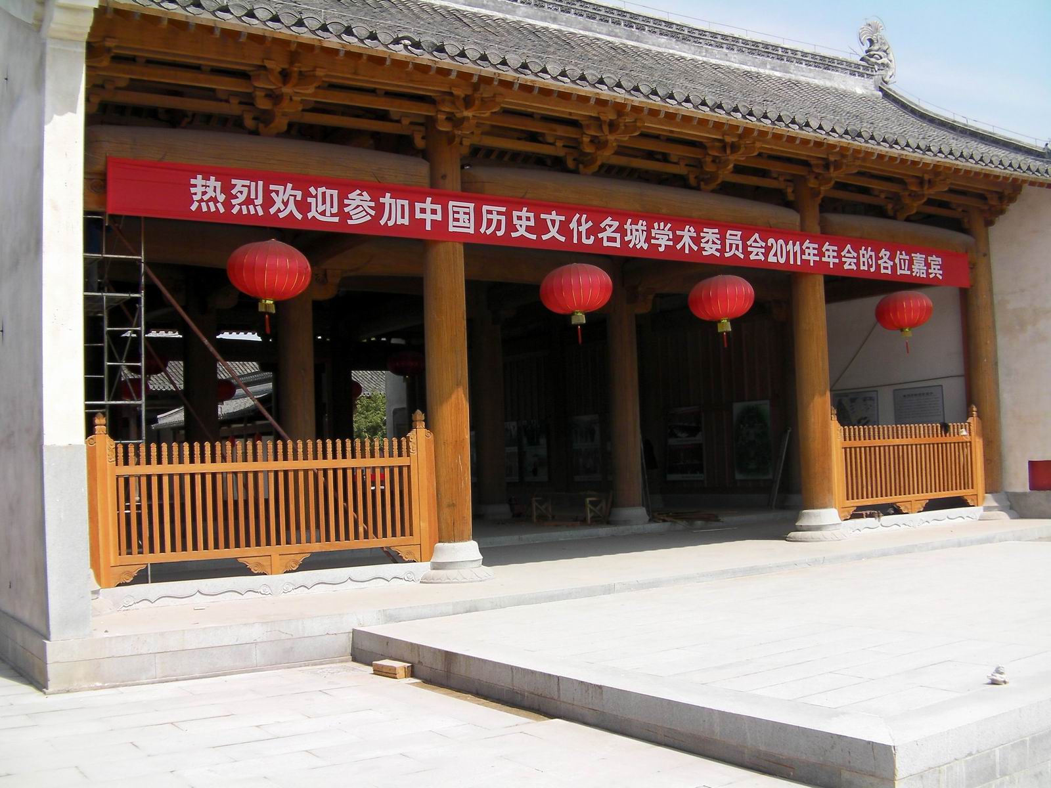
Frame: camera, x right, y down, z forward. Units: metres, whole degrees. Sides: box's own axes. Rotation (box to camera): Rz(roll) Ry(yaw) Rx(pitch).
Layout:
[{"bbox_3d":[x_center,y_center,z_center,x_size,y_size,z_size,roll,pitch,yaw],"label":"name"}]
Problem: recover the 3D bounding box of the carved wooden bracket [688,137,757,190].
[{"bbox_3d":[2.477,-2.856,14.409,0.720,0.600,0.760,0,-4,-34],"label":"carved wooden bracket"}]

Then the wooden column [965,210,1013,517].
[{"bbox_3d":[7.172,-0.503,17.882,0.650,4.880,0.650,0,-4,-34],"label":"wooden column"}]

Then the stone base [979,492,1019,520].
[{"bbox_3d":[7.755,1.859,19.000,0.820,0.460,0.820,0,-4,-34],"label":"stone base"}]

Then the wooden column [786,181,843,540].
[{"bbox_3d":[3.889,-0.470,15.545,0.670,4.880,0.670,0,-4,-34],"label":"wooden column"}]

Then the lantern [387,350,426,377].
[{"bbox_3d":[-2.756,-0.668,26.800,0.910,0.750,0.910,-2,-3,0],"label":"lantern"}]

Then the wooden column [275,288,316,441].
[{"bbox_3d":[-3.339,-0.018,17.000,0.520,3.800,0.520,0,-4,-34],"label":"wooden column"}]

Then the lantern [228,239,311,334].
[{"bbox_3d":[-2.713,-1.146,12.200,0.900,0.980,0.900,0,-4,-34],"label":"lantern"}]

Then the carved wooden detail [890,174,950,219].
[{"bbox_3d":[5.709,-2.834,16.625,0.720,0.600,0.760,0,-4,-34],"label":"carved wooden detail"}]

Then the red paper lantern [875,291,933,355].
[{"bbox_3d":[5.912,-1.121,18.000,0.900,0.970,0.900,0,-4,-34],"label":"red paper lantern"}]

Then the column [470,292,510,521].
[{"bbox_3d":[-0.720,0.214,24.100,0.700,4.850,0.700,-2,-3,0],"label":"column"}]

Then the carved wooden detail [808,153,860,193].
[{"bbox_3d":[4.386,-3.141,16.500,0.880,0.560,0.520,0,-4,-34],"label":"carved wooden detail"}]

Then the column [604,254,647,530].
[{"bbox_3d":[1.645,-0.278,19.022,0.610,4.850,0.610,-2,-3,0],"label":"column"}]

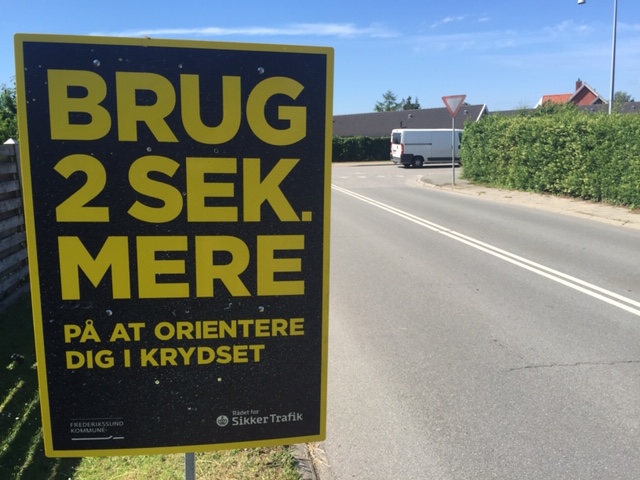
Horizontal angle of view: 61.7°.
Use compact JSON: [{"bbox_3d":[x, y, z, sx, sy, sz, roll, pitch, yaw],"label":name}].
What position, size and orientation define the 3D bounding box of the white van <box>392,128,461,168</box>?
[{"bbox_3d":[7.245,-5.623,32.998,5.400,2.250,2.050,-4,10,-12],"label":"white van"}]

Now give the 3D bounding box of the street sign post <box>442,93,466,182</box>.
[{"bbox_3d":[4.572,-3.363,18.227,0.812,2.991,0.090,-1,10,9],"label":"street sign post"}]

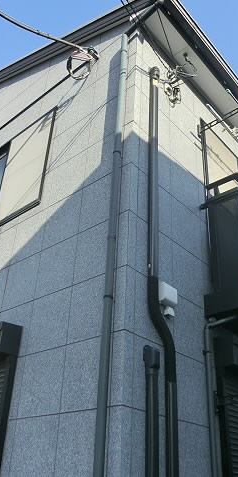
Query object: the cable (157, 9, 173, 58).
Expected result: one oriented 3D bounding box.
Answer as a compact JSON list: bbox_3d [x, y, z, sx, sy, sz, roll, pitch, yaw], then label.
[{"bbox_3d":[0.484,-2.107,4.541,0.020,0.040,0.570,-10,-34,20],"label":"cable"}]

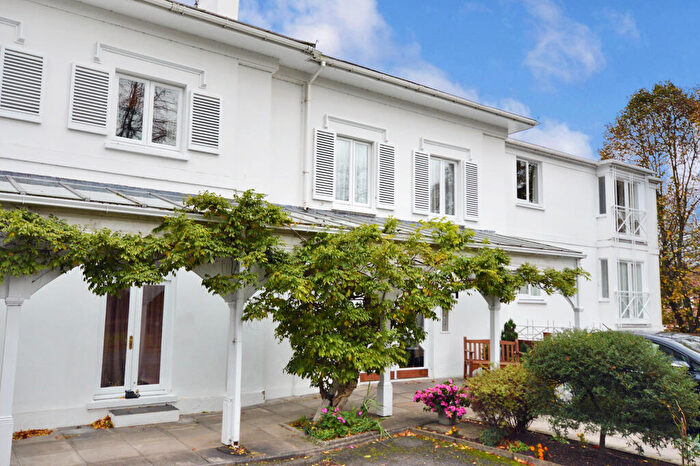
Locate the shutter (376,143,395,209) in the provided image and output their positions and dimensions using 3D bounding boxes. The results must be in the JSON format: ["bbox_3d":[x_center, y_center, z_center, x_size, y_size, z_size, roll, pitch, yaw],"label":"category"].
[{"bbox_3d":[0.830,-1.273,13.229,0.512,1.528,0.054,6,-9,-35],"label":"shutter"}]

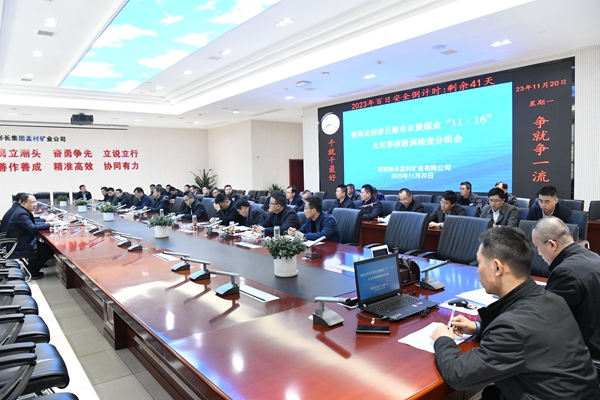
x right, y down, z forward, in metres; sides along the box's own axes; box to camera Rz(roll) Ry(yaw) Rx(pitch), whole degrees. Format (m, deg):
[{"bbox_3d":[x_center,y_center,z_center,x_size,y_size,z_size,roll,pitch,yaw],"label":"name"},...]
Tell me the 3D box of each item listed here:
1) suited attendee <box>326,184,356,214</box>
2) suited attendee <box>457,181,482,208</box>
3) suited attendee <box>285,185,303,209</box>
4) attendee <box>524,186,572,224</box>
[{"bbox_3d":[0.713,0.393,6.855,0.780,1.260,0.500,-5,6,-38],"label":"suited attendee"},{"bbox_3d":[2.735,0.341,6.725,0.750,1.290,0.520,-5,5,-38],"label":"suited attendee"},{"bbox_3d":[-0.191,0.340,7.955,0.750,1.270,0.520,-5,5,-38],"label":"suited attendee"},{"bbox_3d":[2.745,0.495,4.530,0.750,1.290,0.550,-5,5,-38],"label":"attendee"}]

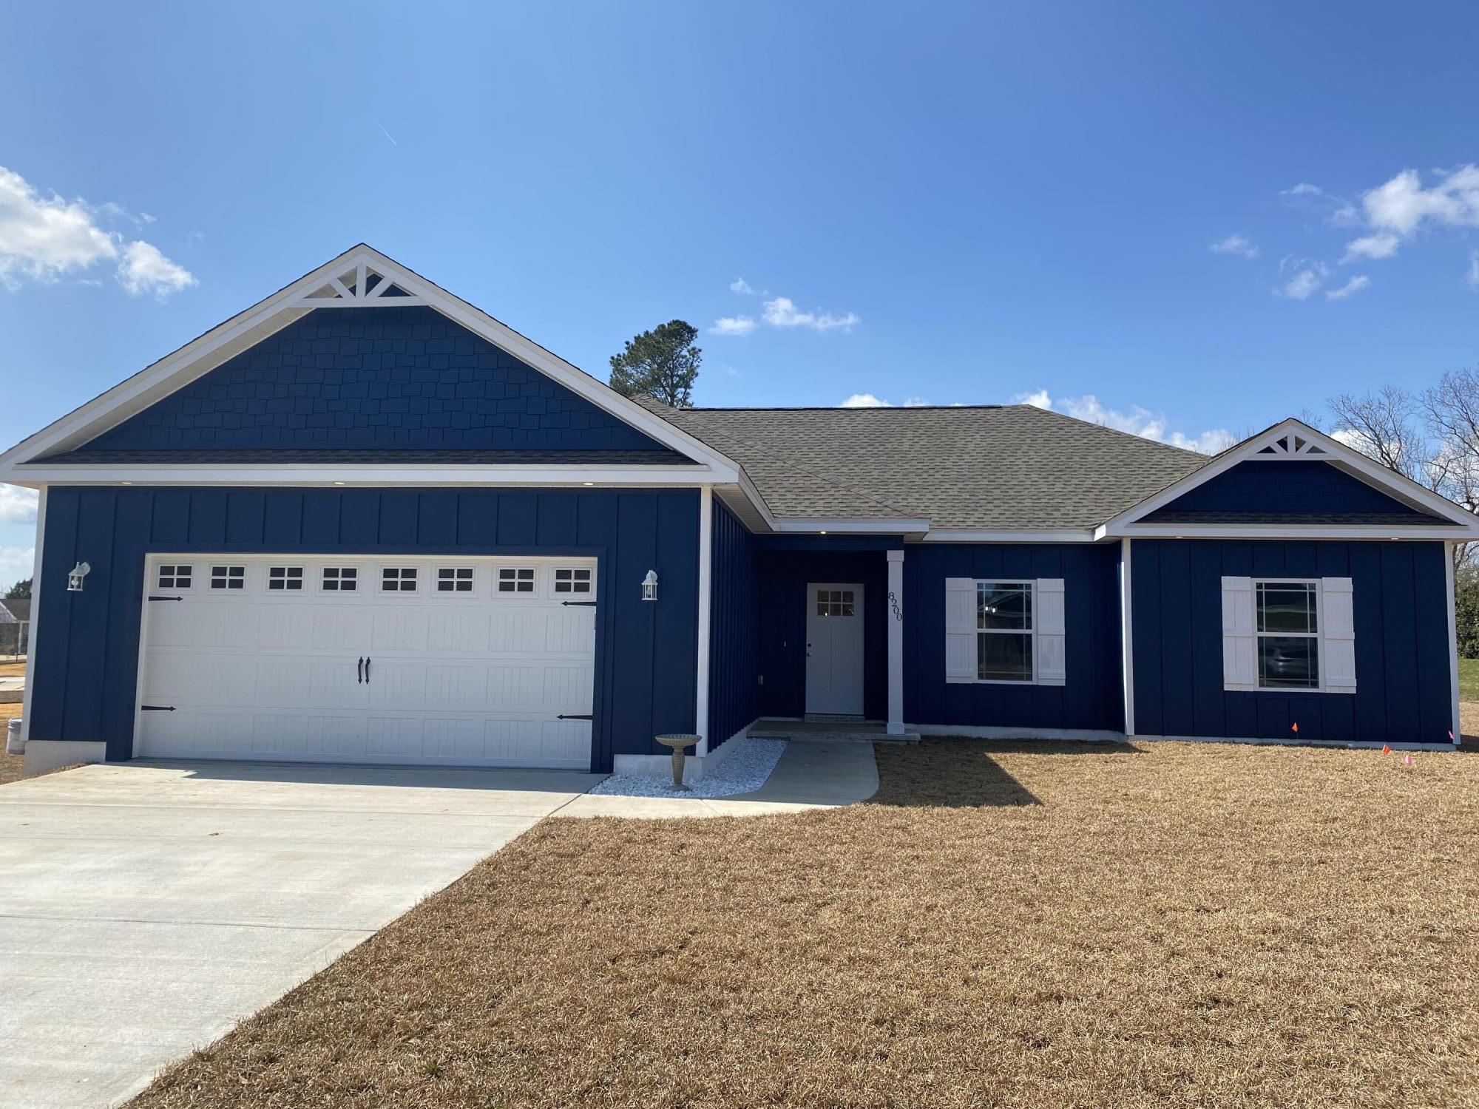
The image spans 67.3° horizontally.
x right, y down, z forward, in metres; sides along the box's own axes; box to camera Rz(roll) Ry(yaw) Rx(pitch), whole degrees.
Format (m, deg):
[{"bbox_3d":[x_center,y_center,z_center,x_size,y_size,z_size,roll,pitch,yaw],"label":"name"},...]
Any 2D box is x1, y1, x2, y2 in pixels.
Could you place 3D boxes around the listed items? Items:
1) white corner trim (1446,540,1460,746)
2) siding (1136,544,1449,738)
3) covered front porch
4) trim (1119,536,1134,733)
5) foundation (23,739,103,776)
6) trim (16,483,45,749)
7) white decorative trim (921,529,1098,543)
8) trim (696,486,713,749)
[{"bbox_3d":[9.444,1.159,14.721,0.100,2.680,0.100,0,-5,6],"label":"white corner trim"},{"bbox_3d":[7.374,1.134,14.928,4.060,2.680,0.060,0,-5,6],"label":"siding"},{"bbox_3d":[1.317,1.190,16.239,2.140,2.780,2.100,0,-5,6],"label":"covered front porch"},{"bbox_3d":[5.302,1.114,15.161,0.110,2.675,0.110,0,-5,6],"label":"trim"},{"bbox_3d":[-7.020,2.132,11.675,0.920,0.340,0.200,0,-5,6],"label":"foundation"},{"bbox_3d":[-7.457,0.625,11.792,0.105,2.670,0.100,0,-5,6],"label":"trim"},{"bbox_3d":[3.872,-0.269,15.955,2.420,0.180,0.050,0,-5,6],"label":"white decorative trim"},{"bbox_3d":[-0.347,0.659,11.050,0.103,2.660,0.100,0,-5,6],"label":"trim"}]

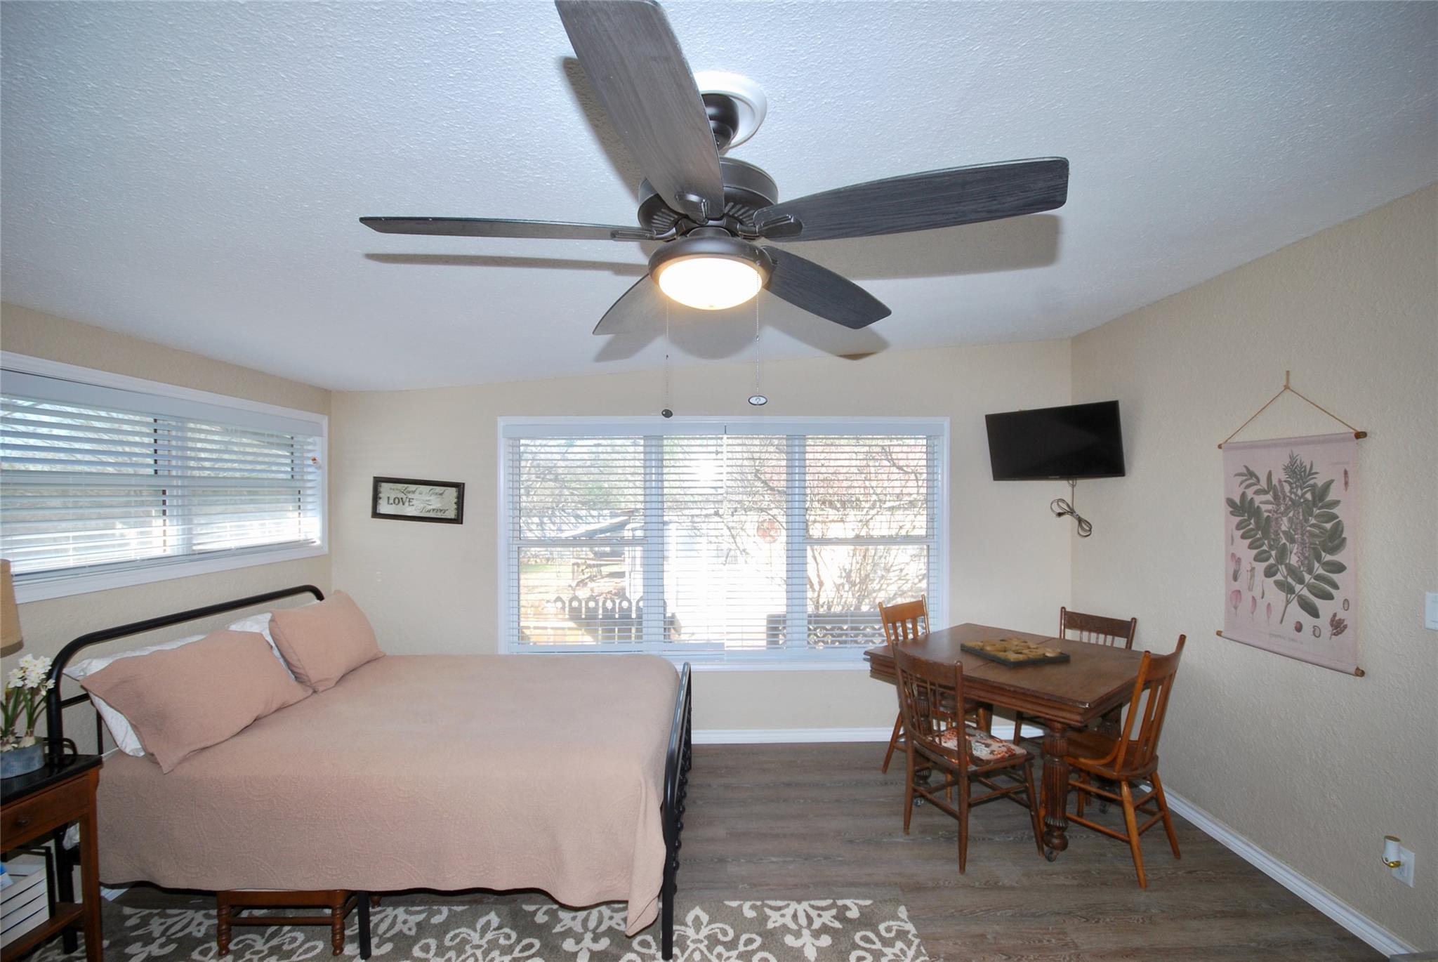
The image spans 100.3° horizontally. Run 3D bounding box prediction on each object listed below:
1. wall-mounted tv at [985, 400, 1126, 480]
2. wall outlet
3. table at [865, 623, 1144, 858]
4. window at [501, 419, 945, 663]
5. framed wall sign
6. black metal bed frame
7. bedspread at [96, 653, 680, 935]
[{"bbox_3d":[2.029,-0.232,3.646,0.065,0.432,0.732,-16,9,-42],"label":"wall-mounted tv"},{"bbox_3d":[2.356,1.323,2.067,0.010,0.115,0.070,0,-1,-1],"label":"wall outlet"},{"bbox_3d":[1.505,1.298,3.086,1.060,0.776,1.060,1,-1,-40],"label":"table"},{"bbox_3d":[0.031,0.388,3.926,2.839,1.512,0.070,0,-1,-2],"label":"window"},{"bbox_3d":[-1.926,0.126,3.841,0.579,0.263,0.025,4,-1,-2],"label":"framed wall sign"},{"bbox_3d":[-1.272,1.141,2.859,2.220,1.085,1.530,0,-1,0],"label":"black metal bed frame"},{"bbox_3d":[-1.206,1.318,2.837,2.020,0.550,1.560,0,-1,0],"label":"bedspread"}]

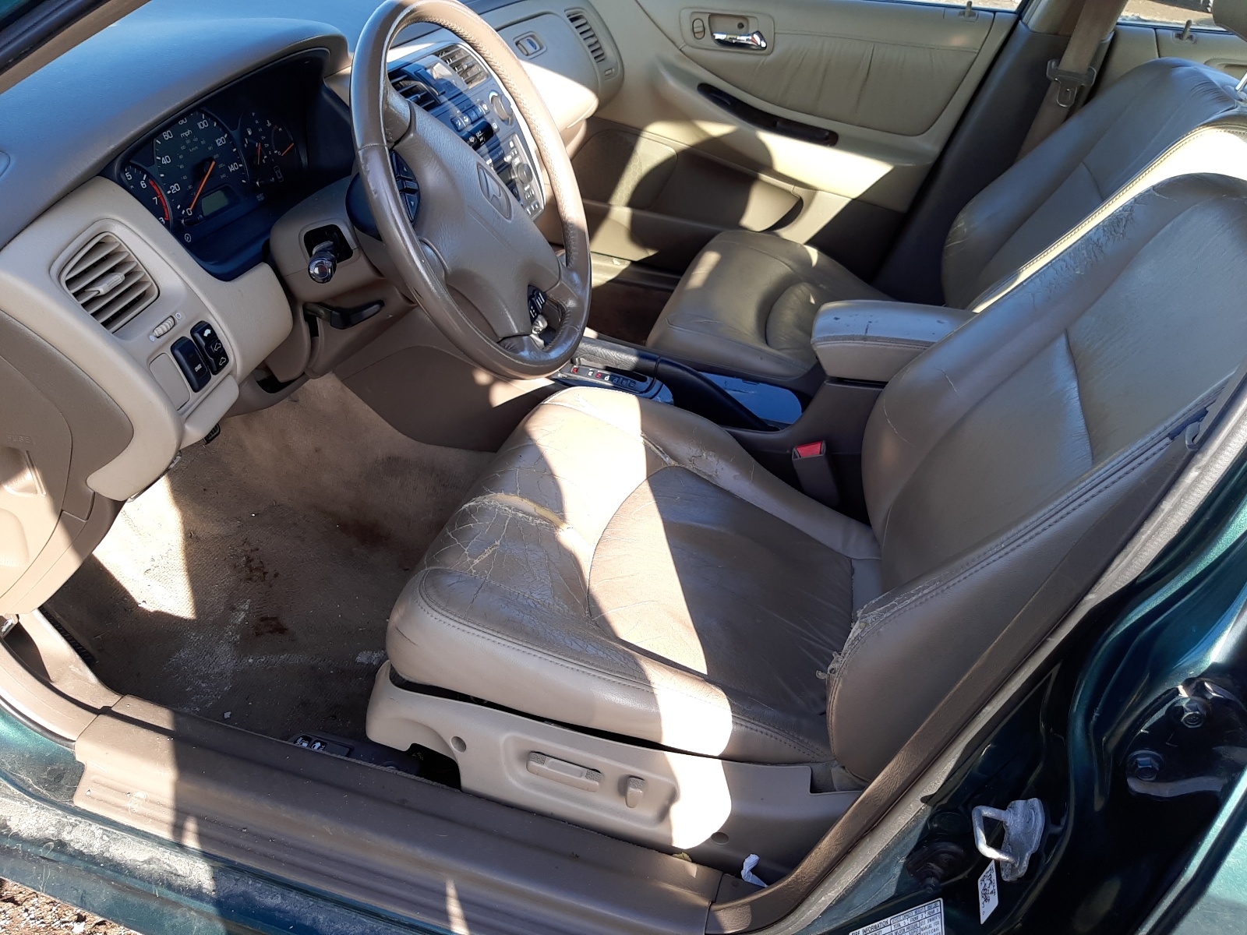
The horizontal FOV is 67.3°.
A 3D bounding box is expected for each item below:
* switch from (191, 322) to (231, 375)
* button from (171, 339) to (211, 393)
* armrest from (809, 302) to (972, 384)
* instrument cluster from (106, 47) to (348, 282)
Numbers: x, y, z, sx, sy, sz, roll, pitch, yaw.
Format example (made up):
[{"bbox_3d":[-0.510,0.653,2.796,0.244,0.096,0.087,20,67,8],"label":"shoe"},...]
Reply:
[{"bbox_3d":[-0.387,-0.111,0.875,0.014,0.044,0.024,-9,30,16],"label":"switch"},{"bbox_3d":[-0.392,-0.092,0.846,0.014,0.044,0.024,-9,30,16],"label":"button"},{"bbox_3d":[0.394,-0.160,1.278,0.270,0.072,0.138,7,33,15],"label":"armrest"},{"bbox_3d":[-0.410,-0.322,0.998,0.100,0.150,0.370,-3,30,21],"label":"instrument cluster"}]

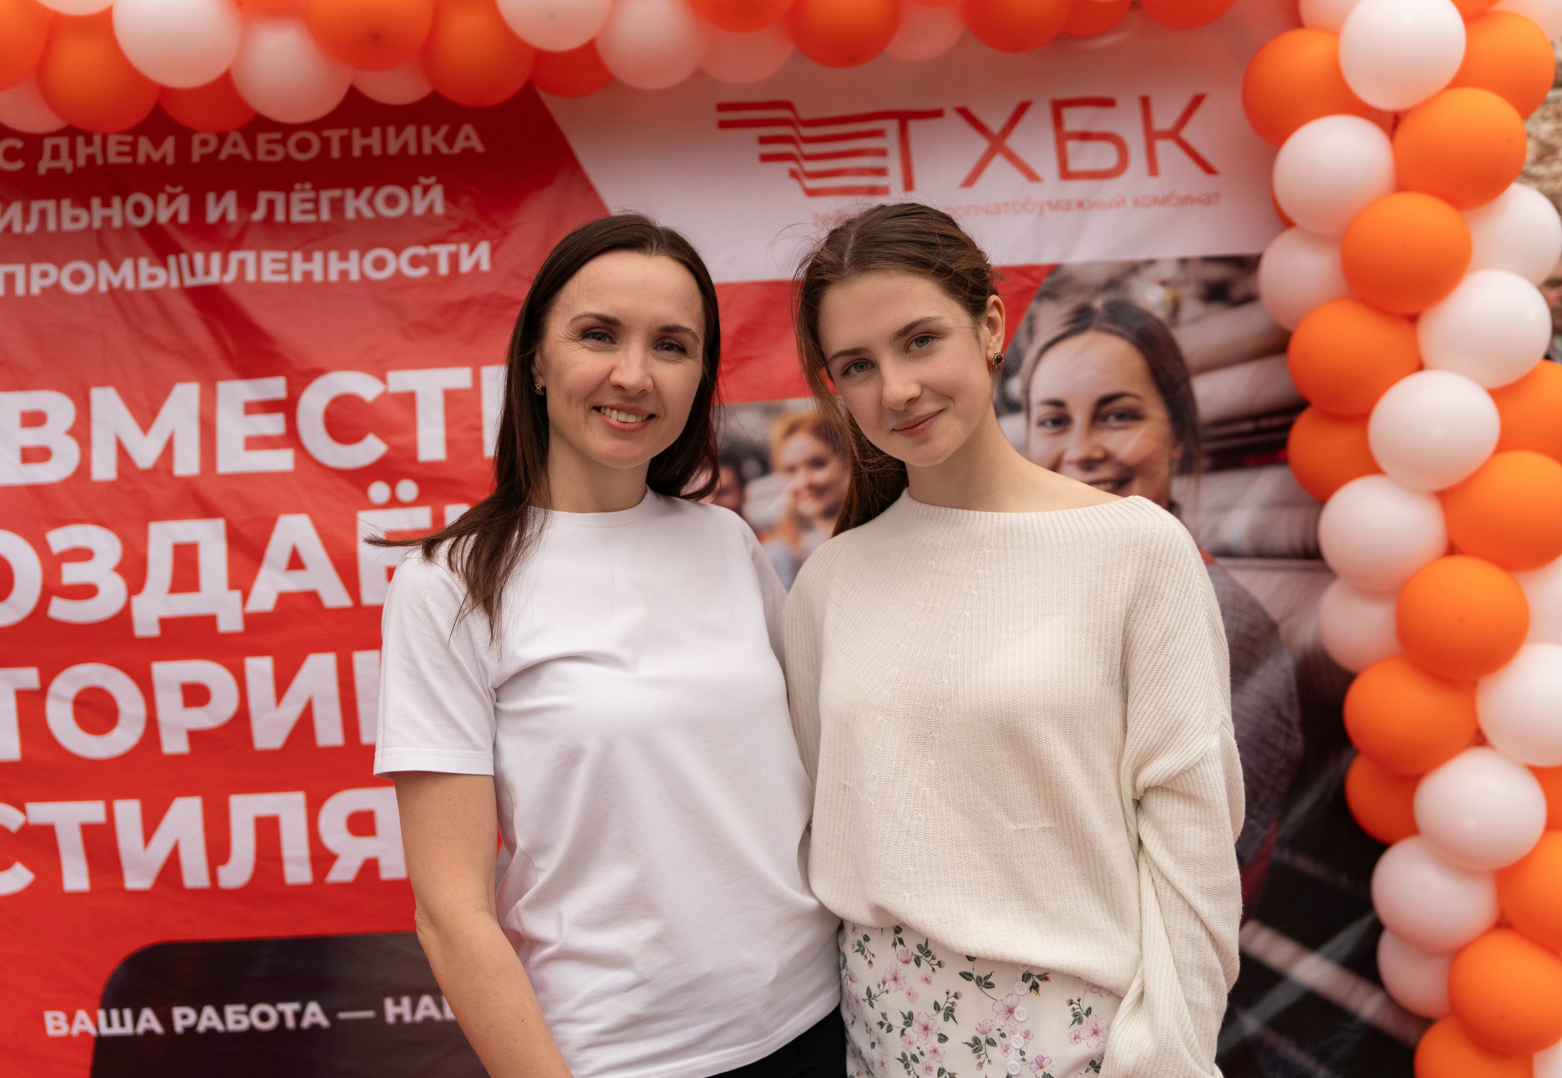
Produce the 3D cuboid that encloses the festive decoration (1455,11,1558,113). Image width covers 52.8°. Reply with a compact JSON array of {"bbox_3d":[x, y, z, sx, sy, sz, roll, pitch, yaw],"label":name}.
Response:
[{"bbox_3d":[1.152,-0.761,2.530,0.185,0.181,0.191,-3,-1,0],"label":"festive decoration"}]

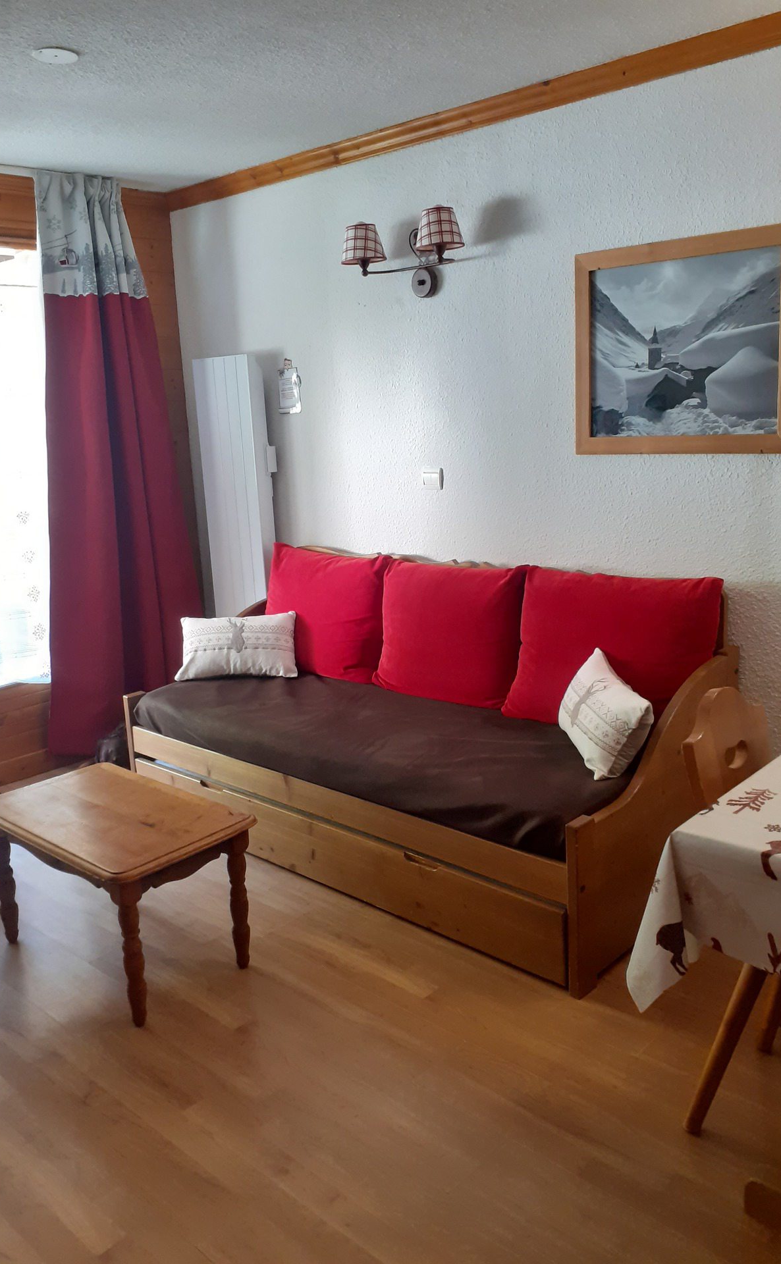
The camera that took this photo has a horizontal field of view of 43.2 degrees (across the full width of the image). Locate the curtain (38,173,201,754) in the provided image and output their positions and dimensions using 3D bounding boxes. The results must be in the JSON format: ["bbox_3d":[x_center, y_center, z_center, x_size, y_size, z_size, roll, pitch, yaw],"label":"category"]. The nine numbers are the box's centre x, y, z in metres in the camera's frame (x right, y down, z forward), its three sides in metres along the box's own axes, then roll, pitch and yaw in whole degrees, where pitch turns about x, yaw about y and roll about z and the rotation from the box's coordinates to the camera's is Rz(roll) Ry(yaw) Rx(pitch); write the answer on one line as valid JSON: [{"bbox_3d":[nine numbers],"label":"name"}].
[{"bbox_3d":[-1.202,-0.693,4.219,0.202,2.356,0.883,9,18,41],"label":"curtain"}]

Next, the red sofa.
[{"bbox_3d":[0.039,0.281,3.428,1.989,0.924,0.944,9,18,41],"label":"red sofa"}]

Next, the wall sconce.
[{"bbox_3d":[0.062,-1.318,3.461,0.511,0.271,0.205,9,18,41],"label":"wall sconce"}]

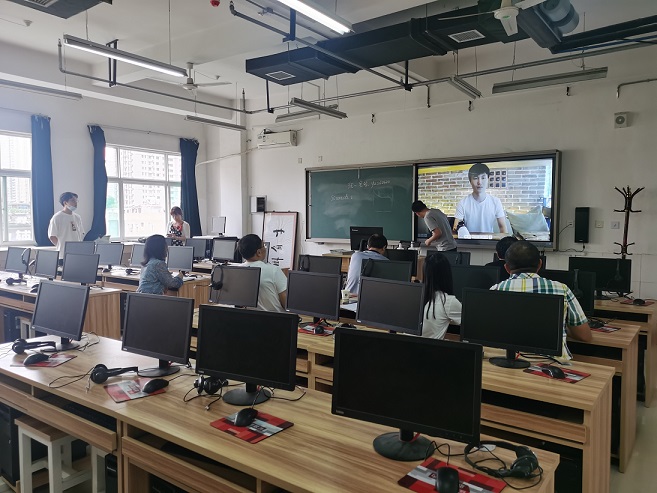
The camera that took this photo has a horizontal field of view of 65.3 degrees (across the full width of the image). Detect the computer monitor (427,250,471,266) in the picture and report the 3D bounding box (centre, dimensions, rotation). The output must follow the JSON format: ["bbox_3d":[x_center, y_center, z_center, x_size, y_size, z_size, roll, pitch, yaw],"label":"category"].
[{"bbox_3d":[1.202,0.235,5.172,0.483,0.360,0.190,3,5,39],"label":"computer monitor"}]

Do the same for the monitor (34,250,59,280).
[{"bbox_3d":[-3.118,0.228,5.730,0.477,0.352,0.190,2,4,36],"label":"monitor"}]

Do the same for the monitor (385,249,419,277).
[{"bbox_3d":[0.797,0.221,5.886,0.500,0.365,0.200,2,4,35],"label":"monitor"}]

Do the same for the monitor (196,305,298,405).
[{"bbox_3d":[-0.327,0.426,2.027,0.477,0.352,0.190,2,4,28],"label":"monitor"}]

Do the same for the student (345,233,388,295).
[{"bbox_3d":[0.407,0.507,5.038,0.500,1.280,0.650,3,5,40],"label":"student"}]

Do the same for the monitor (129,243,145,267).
[{"bbox_3d":[-2.397,0.159,6.623,0.483,0.360,0.190,2,4,27],"label":"monitor"}]

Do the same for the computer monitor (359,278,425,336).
[{"bbox_3d":[0.359,0.367,2.970,0.195,0.345,0.475,-3,4,-44],"label":"computer monitor"}]

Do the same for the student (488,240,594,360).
[{"bbox_3d":[1.263,0.637,3.115,0.560,1.340,0.720,2,4,30],"label":"student"}]

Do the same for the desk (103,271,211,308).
[{"bbox_3d":[-2.171,0.746,6.691,1.540,0.750,0.620,2,4,36],"label":"desk"}]

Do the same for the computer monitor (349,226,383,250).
[{"bbox_3d":[0.492,-0.067,6.537,0.485,0.365,0.190,2,4,36],"label":"computer monitor"}]

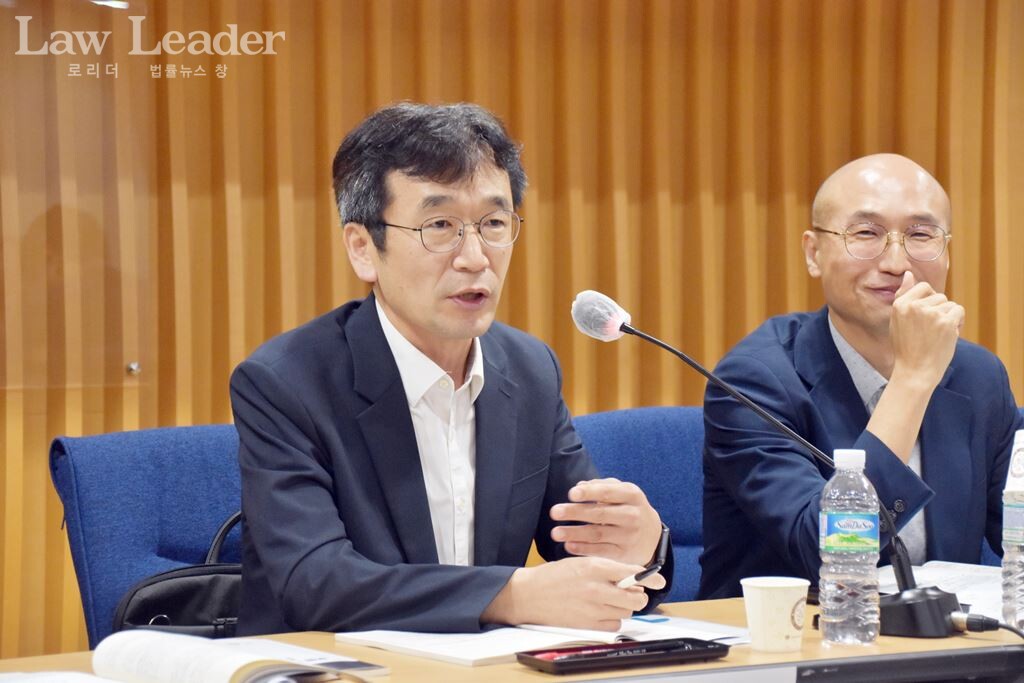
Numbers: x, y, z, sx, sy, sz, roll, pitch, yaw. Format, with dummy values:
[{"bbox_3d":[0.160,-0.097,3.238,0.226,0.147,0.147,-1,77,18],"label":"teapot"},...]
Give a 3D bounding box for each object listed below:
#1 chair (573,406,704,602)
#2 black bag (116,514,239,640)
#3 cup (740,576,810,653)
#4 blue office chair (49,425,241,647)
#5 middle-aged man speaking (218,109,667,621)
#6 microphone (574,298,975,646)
[{"bbox_3d":[0.410,0.552,3.772,0.540,0.900,0.600,-2,4,-29],"label":"chair"},{"bbox_3d":[-0.274,0.383,3.521,0.400,0.345,0.120,-2,4,-29],"label":"black bag"},{"bbox_3d":[0.275,0.284,3.009,0.073,0.072,0.073,0,3,0],"label":"cup"},{"bbox_3d":[-0.185,0.570,3.443,0.540,0.900,0.600,-2,4,-29],"label":"blue office chair"},{"bbox_3d":[-0.058,0.383,3.286,0.550,1.290,0.680,-2,4,-29],"label":"middle-aged man speaking"},{"bbox_3d":[0.275,0.129,3.167,0.425,0.365,0.120,1,3,13],"label":"microphone"}]

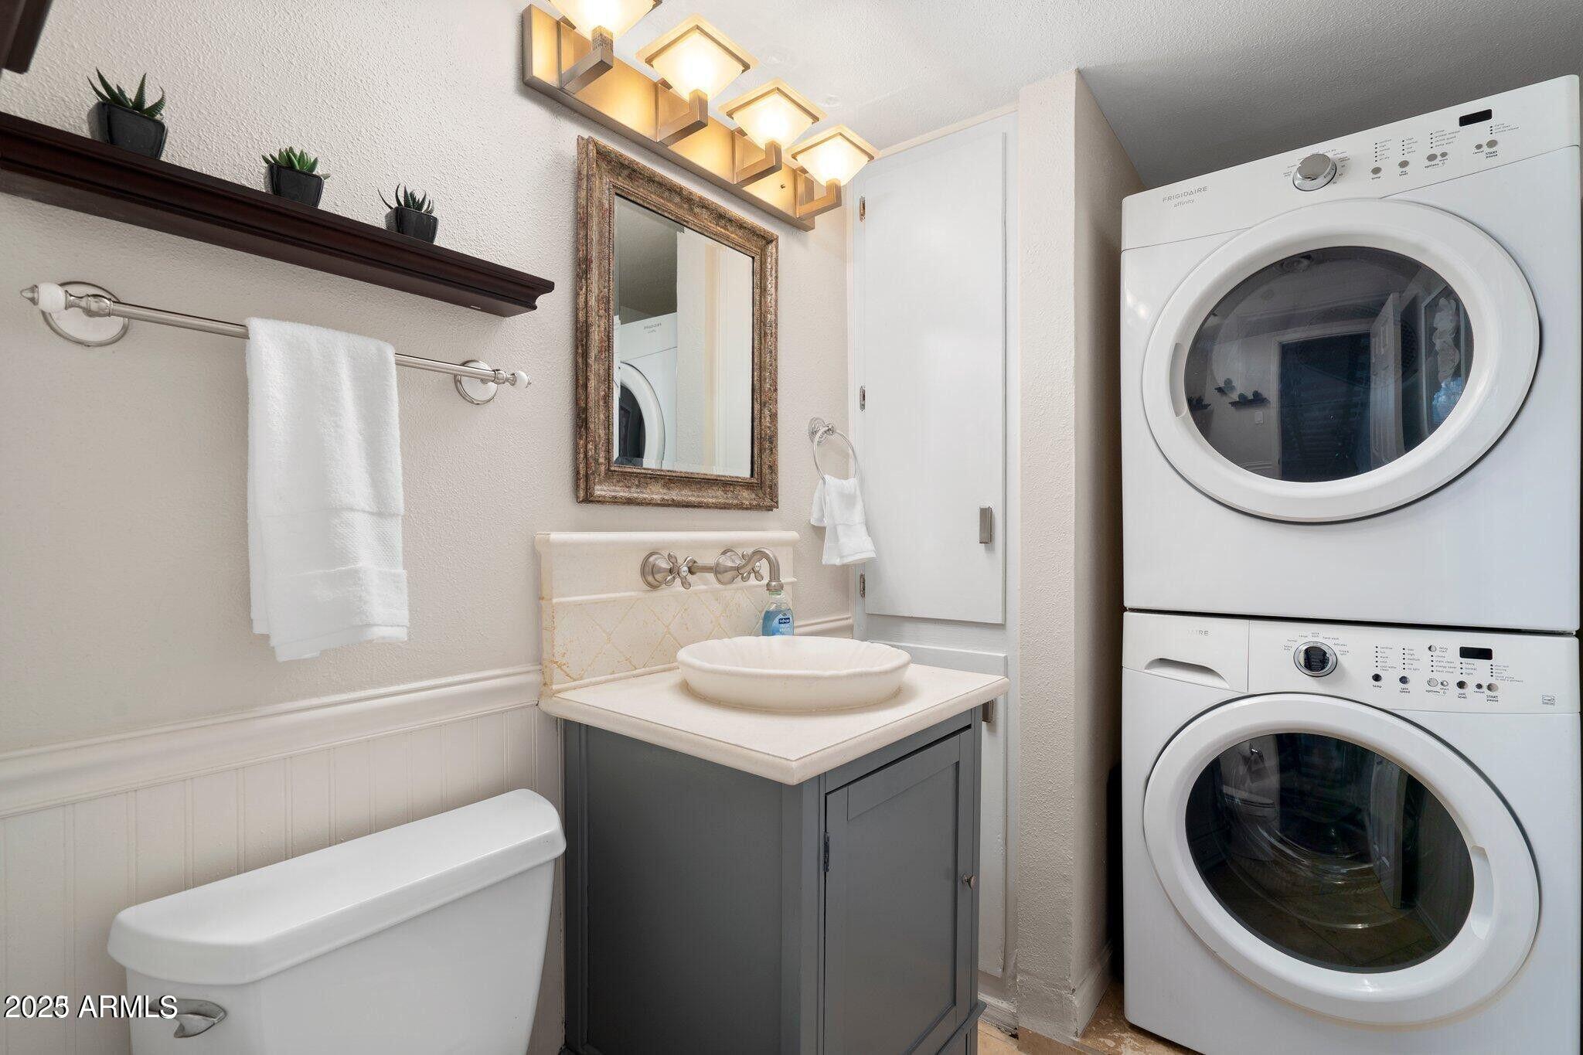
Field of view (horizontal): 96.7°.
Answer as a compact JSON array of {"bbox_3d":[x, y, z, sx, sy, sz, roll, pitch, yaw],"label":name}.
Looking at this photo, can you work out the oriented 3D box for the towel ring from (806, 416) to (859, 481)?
[{"bbox_3d":[0.099,-0.189,1.827,0.065,0.203,0.172,0,-1,39],"label":"towel ring"}]

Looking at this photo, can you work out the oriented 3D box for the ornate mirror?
[{"bbox_3d":[-0.205,-0.373,1.475,0.037,0.662,0.538,0,-1,39],"label":"ornate mirror"}]

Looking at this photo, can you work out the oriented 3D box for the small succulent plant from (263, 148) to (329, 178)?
[{"bbox_3d":[-0.625,-0.459,0.888,0.058,0.046,0.062,0,-1,39],"label":"small succulent plant"}]

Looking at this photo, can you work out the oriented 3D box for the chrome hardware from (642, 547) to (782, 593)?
[{"bbox_3d":[-0.113,0.081,1.375,0.237,0.084,0.275,0,-1,39],"label":"chrome hardware"}]

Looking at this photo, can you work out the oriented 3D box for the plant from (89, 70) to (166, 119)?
[{"bbox_3d":[-0.722,-0.467,0.768,0.058,0.058,0.060,0,-1,39],"label":"plant"}]

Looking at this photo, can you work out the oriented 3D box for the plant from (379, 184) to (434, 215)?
[{"bbox_3d":[-0.541,-0.458,0.991,0.056,0.050,0.060,0,-1,39],"label":"plant"}]

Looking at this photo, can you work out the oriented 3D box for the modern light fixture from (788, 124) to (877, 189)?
[{"bbox_3d":[0.103,-0.852,1.677,0.165,0.083,0.165,0,-1,39],"label":"modern light fixture"}]

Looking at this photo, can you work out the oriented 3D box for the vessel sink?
[{"bbox_3d":[0.005,0.260,1.298,0.426,0.060,0.426,0,0,0],"label":"vessel sink"}]

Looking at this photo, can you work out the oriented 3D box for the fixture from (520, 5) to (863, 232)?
[{"bbox_3d":[-0.121,-0.826,1.440,0.215,0.139,0.815,0,-1,39],"label":"fixture"}]

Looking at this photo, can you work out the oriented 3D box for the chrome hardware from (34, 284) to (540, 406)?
[{"bbox_3d":[-0.615,-0.237,0.937,0.075,0.073,0.557,0,-1,39],"label":"chrome hardware"}]

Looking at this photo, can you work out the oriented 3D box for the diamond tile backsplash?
[{"bbox_3d":[-0.211,0.148,1.459,0.045,0.277,0.676,0,-1,39],"label":"diamond tile backsplash"}]

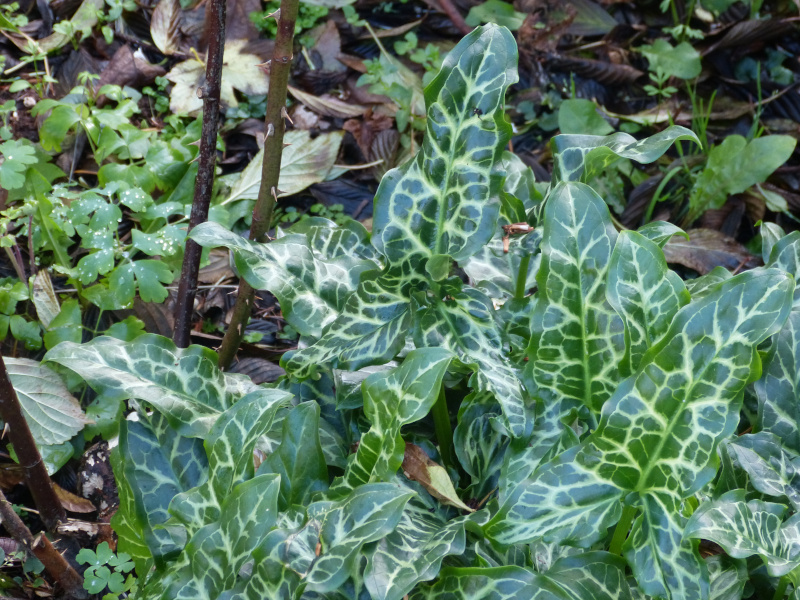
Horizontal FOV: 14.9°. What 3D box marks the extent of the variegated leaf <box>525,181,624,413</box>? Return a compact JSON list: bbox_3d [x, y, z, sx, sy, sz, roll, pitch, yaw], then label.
[{"bbox_3d":[0.114,-0.001,1.980,0.060,0.150,0.032,-1,9,0],"label":"variegated leaf"}]

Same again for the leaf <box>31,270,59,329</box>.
[{"bbox_3d":[-0.262,0.000,2.250,0.018,0.044,0.012,-12,9,-4],"label":"leaf"}]

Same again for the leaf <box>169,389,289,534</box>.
[{"bbox_3d":[-0.100,0.094,1.790,0.045,0.090,0.040,37,19,7],"label":"leaf"}]

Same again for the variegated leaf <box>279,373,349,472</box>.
[{"bbox_3d":[-0.052,0.073,1.870,0.040,0.060,0.032,-18,25,-4],"label":"variegated leaf"}]

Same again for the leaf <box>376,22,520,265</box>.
[{"bbox_3d":[0.029,-0.093,1.880,0.075,0.155,0.040,18,13,13],"label":"leaf"}]

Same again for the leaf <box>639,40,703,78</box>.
[{"bbox_3d":[0.220,-0.196,2.480,0.050,0.015,0.040,3,51,3],"label":"leaf"}]

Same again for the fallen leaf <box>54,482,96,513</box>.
[{"bbox_3d":[-0.204,0.124,1.910,0.027,0.012,0.018,0,35,0],"label":"fallen leaf"}]

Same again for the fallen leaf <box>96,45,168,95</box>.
[{"bbox_3d":[-0.204,-0.174,2.320,0.053,0.022,0.035,0,35,0],"label":"fallen leaf"}]

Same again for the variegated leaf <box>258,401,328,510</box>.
[{"bbox_3d":[-0.067,0.099,1.940,0.042,0.071,0.025,5,9,2],"label":"variegated leaf"}]

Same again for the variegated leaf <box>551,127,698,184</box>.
[{"bbox_3d":[0.143,-0.092,1.950,0.095,0.030,0.040,-3,35,-5],"label":"variegated leaf"}]

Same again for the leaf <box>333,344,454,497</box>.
[{"bbox_3d":[-0.009,0.071,1.840,0.050,0.105,0.045,37,18,7],"label":"leaf"}]

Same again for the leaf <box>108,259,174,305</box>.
[{"bbox_3d":[-0.172,-0.012,2.030,0.043,0.020,0.026,0,35,0],"label":"leaf"}]

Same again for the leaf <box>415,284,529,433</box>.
[{"bbox_3d":[0.049,0.037,1.940,0.046,0.035,0.098,-24,71,-19],"label":"leaf"}]

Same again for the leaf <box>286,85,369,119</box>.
[{"bbox_3d":[-0.059,-0.163,2.500,0.068,0.016,0.026,12,37,16],"label":"leaf"}]

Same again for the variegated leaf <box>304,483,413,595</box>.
[{"bbox_3d":[-0.028,0.146,1.890,0.080,0.028,0.041,-40,65,-12],"label":"variegated leaf"}]

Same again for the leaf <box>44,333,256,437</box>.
[{"bbox_3d":[-0.153,0.053,1.880,0.125,0.040,0.065,10,36,14],"label":"leaf"}]

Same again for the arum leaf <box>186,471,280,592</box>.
[{"bbox_3d":[-0.103,0.145,1.880,0.045,0.032,0.080,26,78,12],"label":"arum leaf"}]

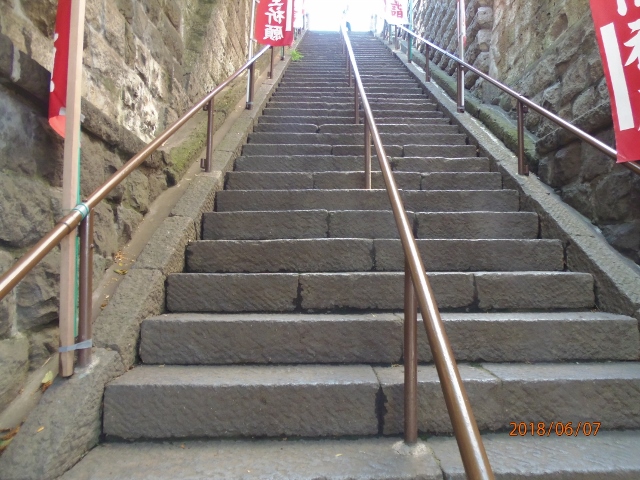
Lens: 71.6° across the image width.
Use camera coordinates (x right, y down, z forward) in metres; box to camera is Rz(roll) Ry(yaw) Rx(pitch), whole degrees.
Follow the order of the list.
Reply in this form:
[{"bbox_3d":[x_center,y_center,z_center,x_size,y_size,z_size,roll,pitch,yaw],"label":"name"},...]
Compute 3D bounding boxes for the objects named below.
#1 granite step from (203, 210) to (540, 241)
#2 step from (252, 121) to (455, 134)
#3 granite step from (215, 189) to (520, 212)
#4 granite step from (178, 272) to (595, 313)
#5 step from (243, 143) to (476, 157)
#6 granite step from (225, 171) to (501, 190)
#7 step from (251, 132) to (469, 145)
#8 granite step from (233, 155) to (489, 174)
[{"bbox_3d":[0.387,-0.082,3.545,2.530,0.221,0.364,0,-3,0],"label":"granite step"},{"bbox_3d":[0.460,-1.317,5.721,2.530,0.221,0.364,0,-3,0],"label":"step"},{"bbox_3d":[0.400,-0.293,3.909,2.530,0.221,0.364,0,-3,0],"label":"granite step"},{"bbox_3d":[0.360,0.326,2.818,2.530,0.221,0.364,0,-3,0],"label":"granite step"},{"bbox_3d":[0.431,-0.909,5.001,2.530,0.221,0.364,0,-3,0],"label":"step"},{"bbox_3d":[0.411,-0.500,4.274,2.530,0.221,0.364,0,-3,0],"label":"granite step"},{"bbox_3d":[0.447,-1.116,5.359,2.530,0.221,0.364,0,-3,0],"label":"step"},{"bbox_3d":[0.432,-0.709,4.633,2.530,0.221,0.364,0,-3,0],"label":"granite step"}]

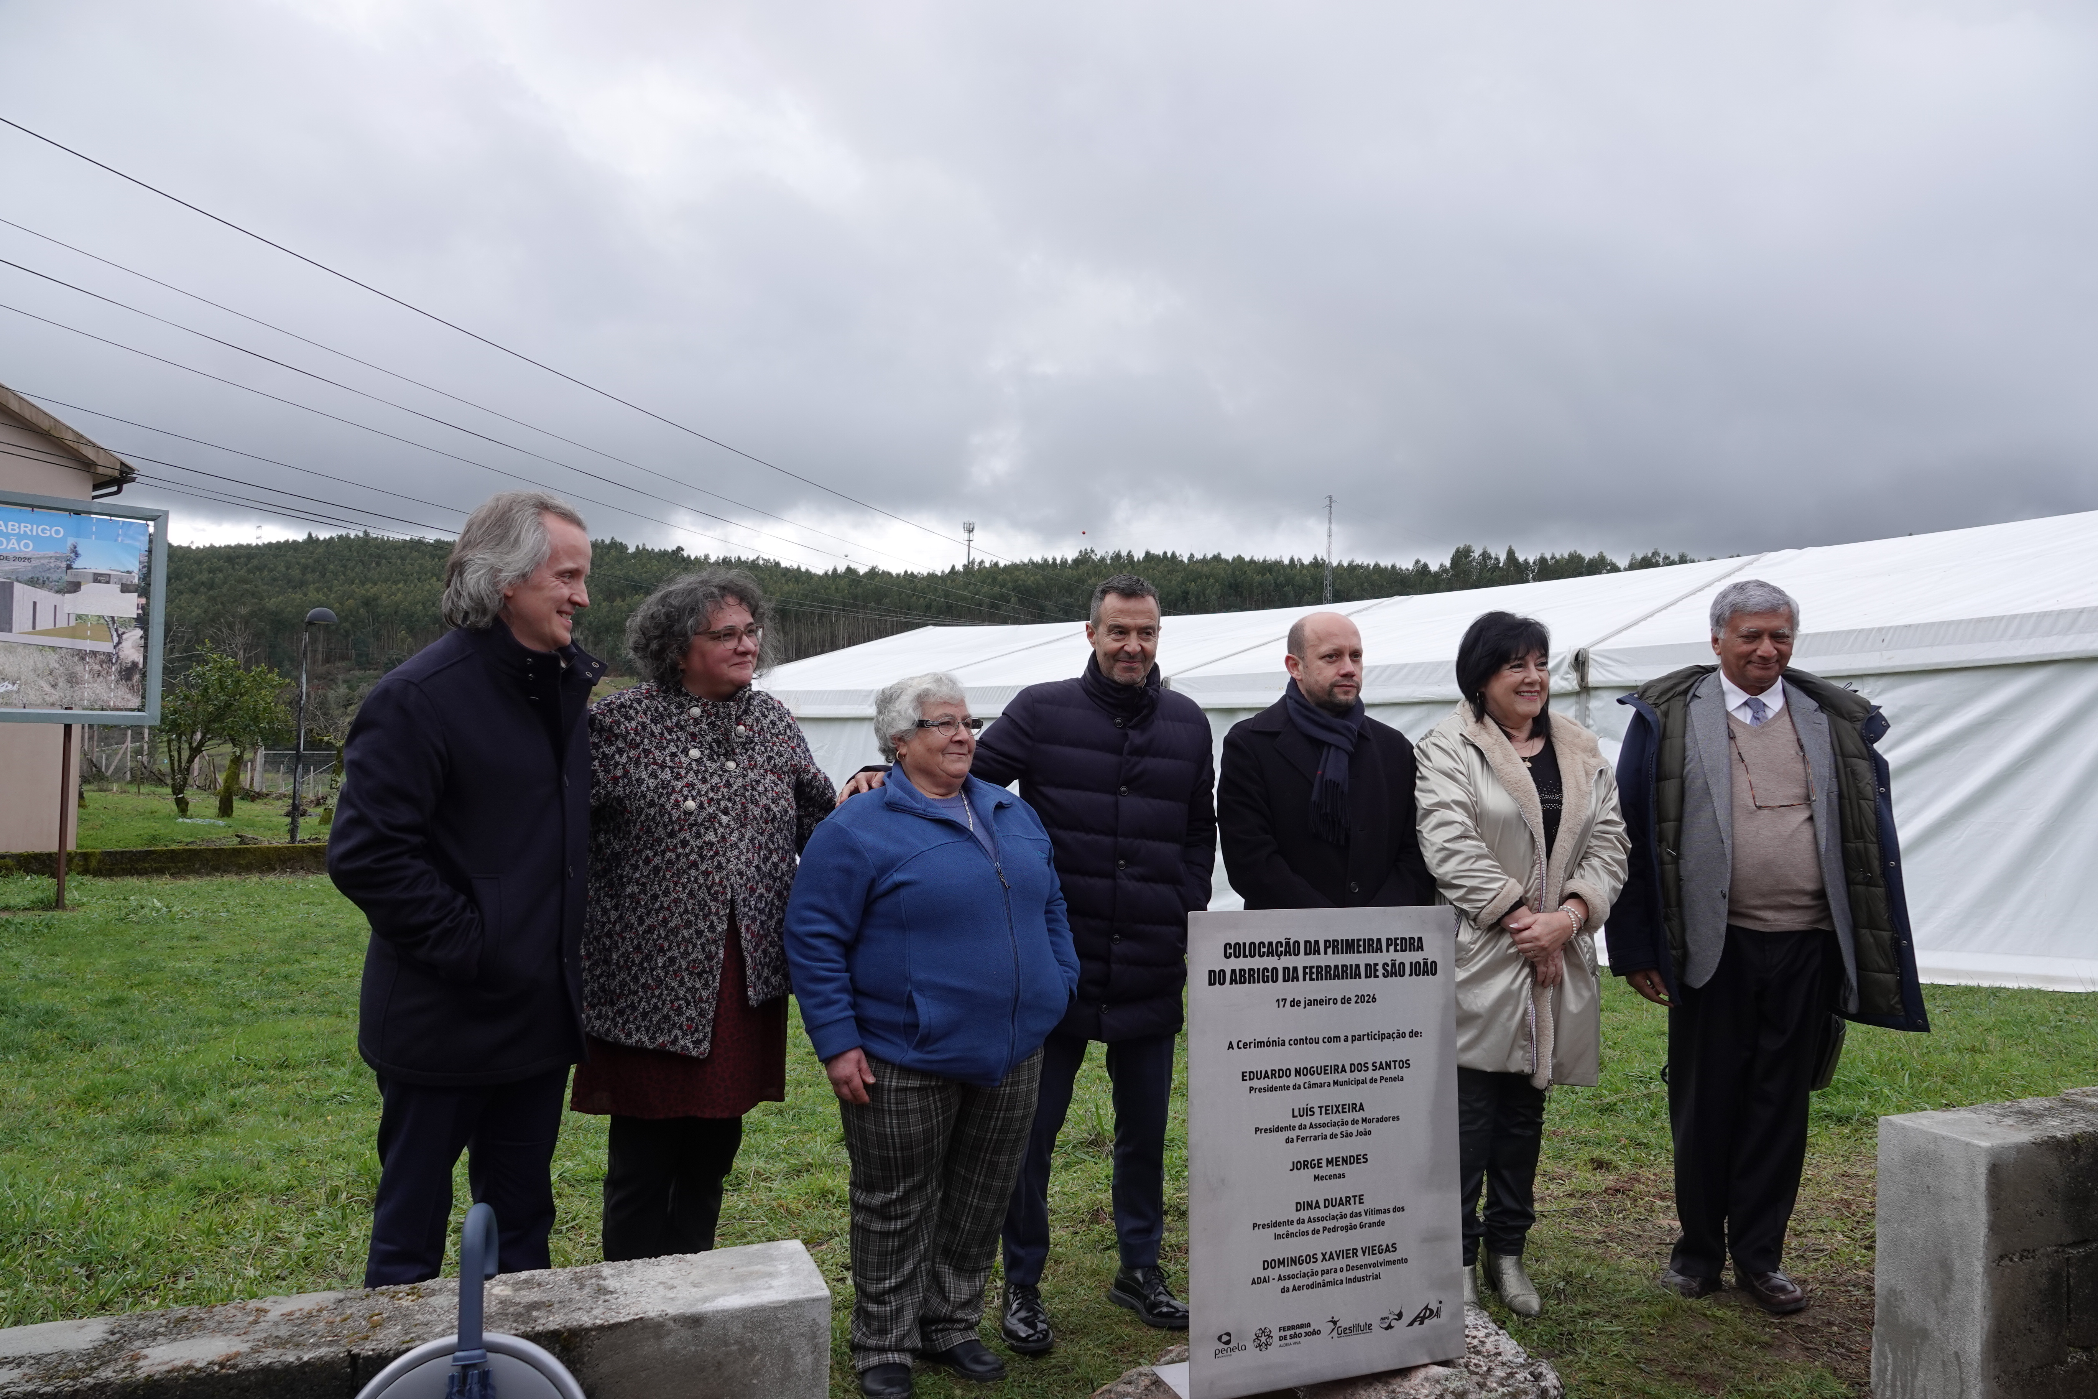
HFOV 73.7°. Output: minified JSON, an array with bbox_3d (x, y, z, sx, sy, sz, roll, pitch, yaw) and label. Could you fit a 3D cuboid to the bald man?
[{"bbox_3d":[0.685,0.628,3.470,0.530,1.690,0.380,2,-1,-2],"label":"bald man"}]

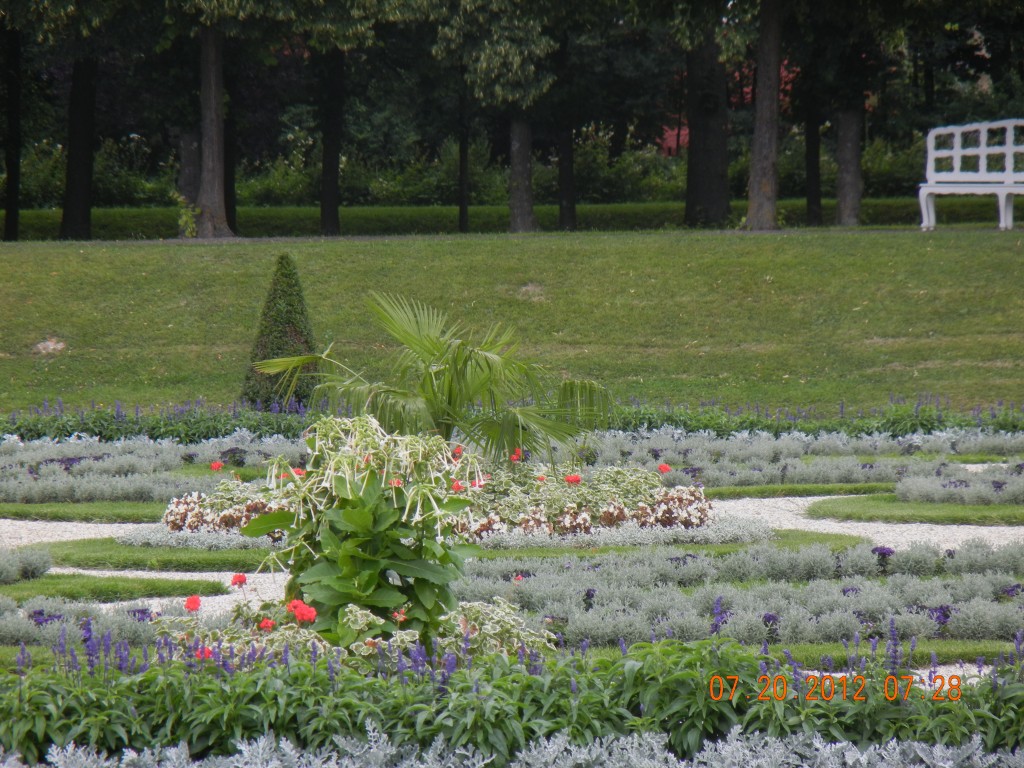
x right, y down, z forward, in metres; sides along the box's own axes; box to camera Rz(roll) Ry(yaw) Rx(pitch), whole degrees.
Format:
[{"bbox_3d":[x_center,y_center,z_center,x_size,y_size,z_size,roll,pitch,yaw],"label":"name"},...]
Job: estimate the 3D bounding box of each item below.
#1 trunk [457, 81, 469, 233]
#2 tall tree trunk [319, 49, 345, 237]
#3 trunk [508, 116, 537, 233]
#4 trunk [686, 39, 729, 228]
[{"bbox_3d":[-0.524,-2.410,94.000,0.117,1.610,0.117,0,1,0],"label":"trunk"},{"bbox_3d":[-1.841,-2.458,90.500,0.235,1.927,0.235,0,1,0],"label":"tall tree trunk"},{"bbox_3d":[0.108,-2.169,91.000,0.267,1.230,0.267,0,1,0],"label":"trunk"},{"bbox_3d":[2.093,-2.714,95.000,0.482,2.055,0.482,0,1,0],"label":"trunk"}]

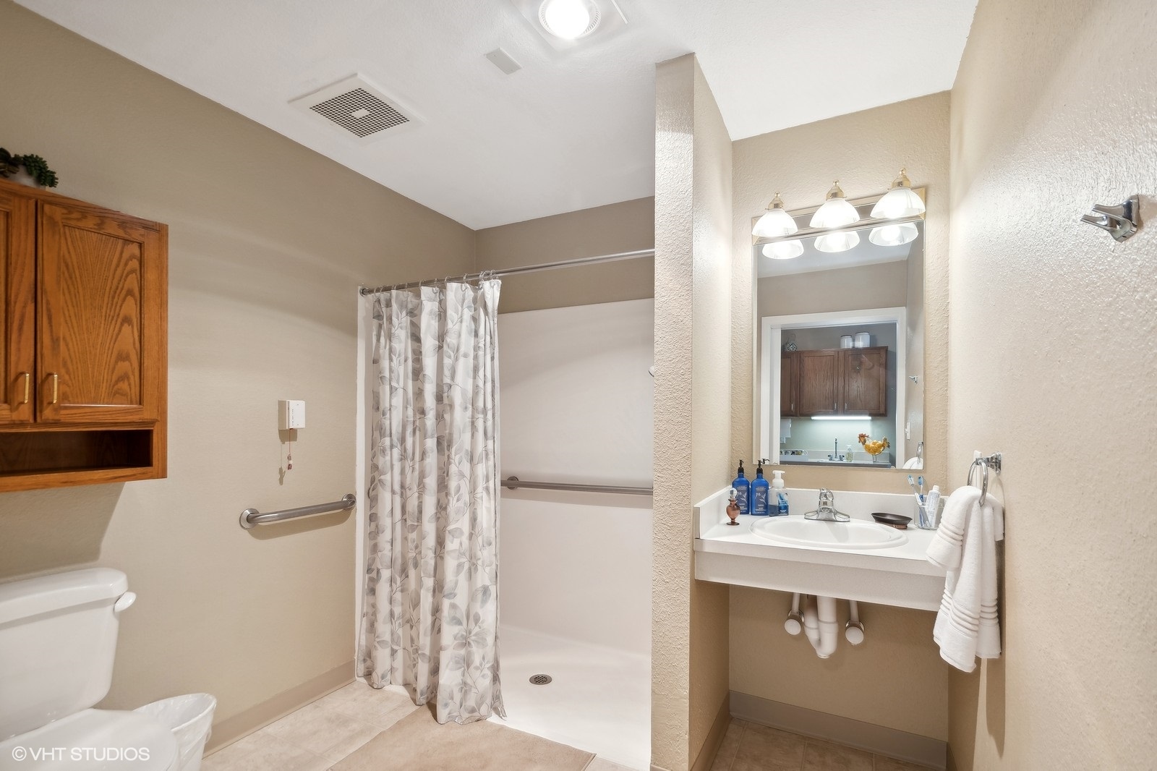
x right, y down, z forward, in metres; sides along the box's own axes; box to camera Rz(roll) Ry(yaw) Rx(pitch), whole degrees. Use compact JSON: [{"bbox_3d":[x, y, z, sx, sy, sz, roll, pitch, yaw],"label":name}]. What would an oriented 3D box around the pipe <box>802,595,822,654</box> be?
[{"bbox_3d":[0.838,0.849,1.722,0.062,0.200,0.085,0,-1,26],"label":"pipe"}]

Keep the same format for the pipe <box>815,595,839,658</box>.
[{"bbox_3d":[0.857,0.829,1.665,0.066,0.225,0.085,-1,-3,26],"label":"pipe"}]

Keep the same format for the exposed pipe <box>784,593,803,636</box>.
[{"bbox_3d":[0.835,0.888,1.868,0.065,0.155,0.105,0,-1,26],"label":"exposed pipe"}]

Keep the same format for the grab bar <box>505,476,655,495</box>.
[{"bbox_3d":[-0.018,0.588,2.808,1.000,0.078,0.080,-3,-2,26],"label":"grab bar"}]

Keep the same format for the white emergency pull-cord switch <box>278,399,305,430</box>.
[{"bbox_3d":[-1.203,0.124,2.025,0.057,0.116,0.075,-1,-2,29],"label":"white emergency pull-cord switch"}]

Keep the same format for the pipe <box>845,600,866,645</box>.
[{"bbox_3d":[1.028,0.877,1.790,0.062,0.180,0.085,-1,-3,26],"label":"pipe"}]

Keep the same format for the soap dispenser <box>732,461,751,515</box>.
[{"bbox_3d":[0.660,0.415,1.957,0.065,0.212,0.045,0,-1,12],"label":"soap dispenser"}]

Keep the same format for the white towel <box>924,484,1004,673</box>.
[{"bbox_3d":[0.951,0.469,1.190,0.120,0.425,0.170,-1,-3,28],"label":"white towel"}]

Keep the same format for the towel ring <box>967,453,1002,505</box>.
[{"bbox_3d":[1.013,0.248,1.210,0.068,0.150,0.140,-1,-3,28],"label":"towel ring"}]

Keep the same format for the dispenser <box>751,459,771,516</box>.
[{"bbox_3d":[0.726,0.409,1.919,0.065,0.212,0.045,0,-1,16],"label":"dispenser"}]

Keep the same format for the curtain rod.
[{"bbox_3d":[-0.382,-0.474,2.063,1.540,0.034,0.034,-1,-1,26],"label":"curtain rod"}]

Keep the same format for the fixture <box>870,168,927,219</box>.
[{"bbox_3d":[1.128,-0.679,1.689,0.165,0.158,0.165,0,-1,26],"label":"fixture"}]

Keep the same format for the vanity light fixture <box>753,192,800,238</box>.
[{"bbox_3d":[0.766,-0.666,1.865,0.165,0.158,0.165,0,-1,26],"label":"vanity light fixture"}]

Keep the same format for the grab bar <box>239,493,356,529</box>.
[{"bbox_3d":[-1.158,0.530,2.040,0.080,0.080,0.495,-1,-3,29],"label":"grab bar"}]

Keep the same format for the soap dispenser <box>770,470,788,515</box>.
[{"bbox_3d":[0.793,0.422,1.900,0.056,0.178,0.050,2,-3,-30],"label":"soap dispenser"}]

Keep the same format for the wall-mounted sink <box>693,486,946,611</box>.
[{"bbox_3d":[0.838,0.511,1.635,0.750,0.235,0.540,-1,-3,26],"label":"wall-mounted sink"}]

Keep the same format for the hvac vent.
[{"bbox_3d":[-0.851,-1.055,1.897,0.375,0.022,0.345,0,-1,26],"label":"hvac vent"}]

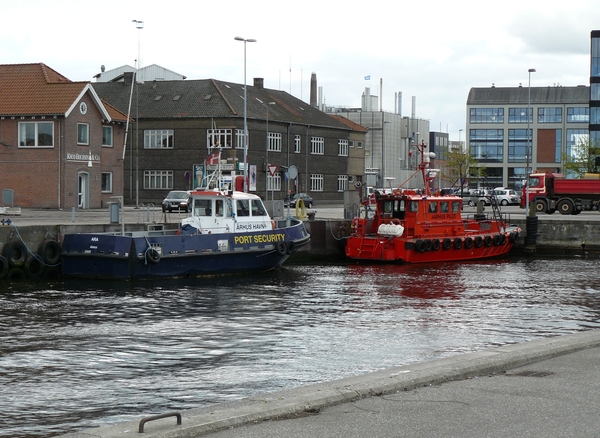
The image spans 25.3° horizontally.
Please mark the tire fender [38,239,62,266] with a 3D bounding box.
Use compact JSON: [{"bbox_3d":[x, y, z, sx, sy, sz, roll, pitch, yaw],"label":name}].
[{"bbox_3d":[-10.490,1.397,56.000,0.280,1.020,1.020,2,2,38],"label":"tire fender"}]

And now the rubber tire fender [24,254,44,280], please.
[{"bbox_3d":[-10.969,1.956,55.200,0.280,1.000,1.000,2,2,38],"label":"rubber tire fender"}]

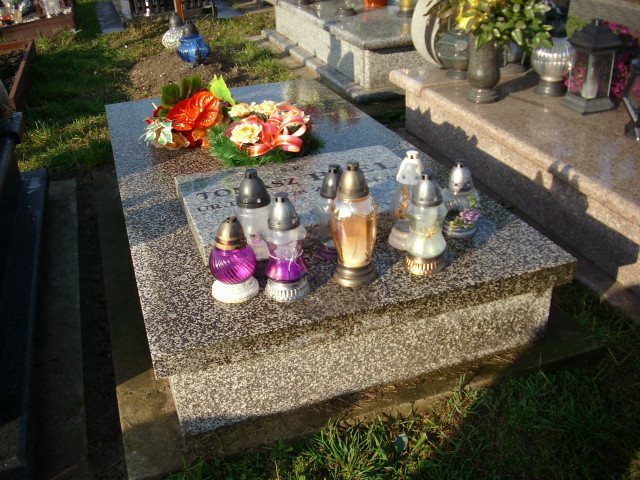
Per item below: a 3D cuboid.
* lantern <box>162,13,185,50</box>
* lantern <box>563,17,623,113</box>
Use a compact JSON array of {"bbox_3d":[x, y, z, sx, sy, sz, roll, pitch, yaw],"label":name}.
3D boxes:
[{"bbox_3d":[-1.030,-1.503,4.946,0.212,0.262,0.212,-8,27,-9],"label":"lantern"},{"bbox_3d":[1.014,-0.651,2.547,0.149,0.314,0.149,-11,28,-15],"label":"lantern"}]

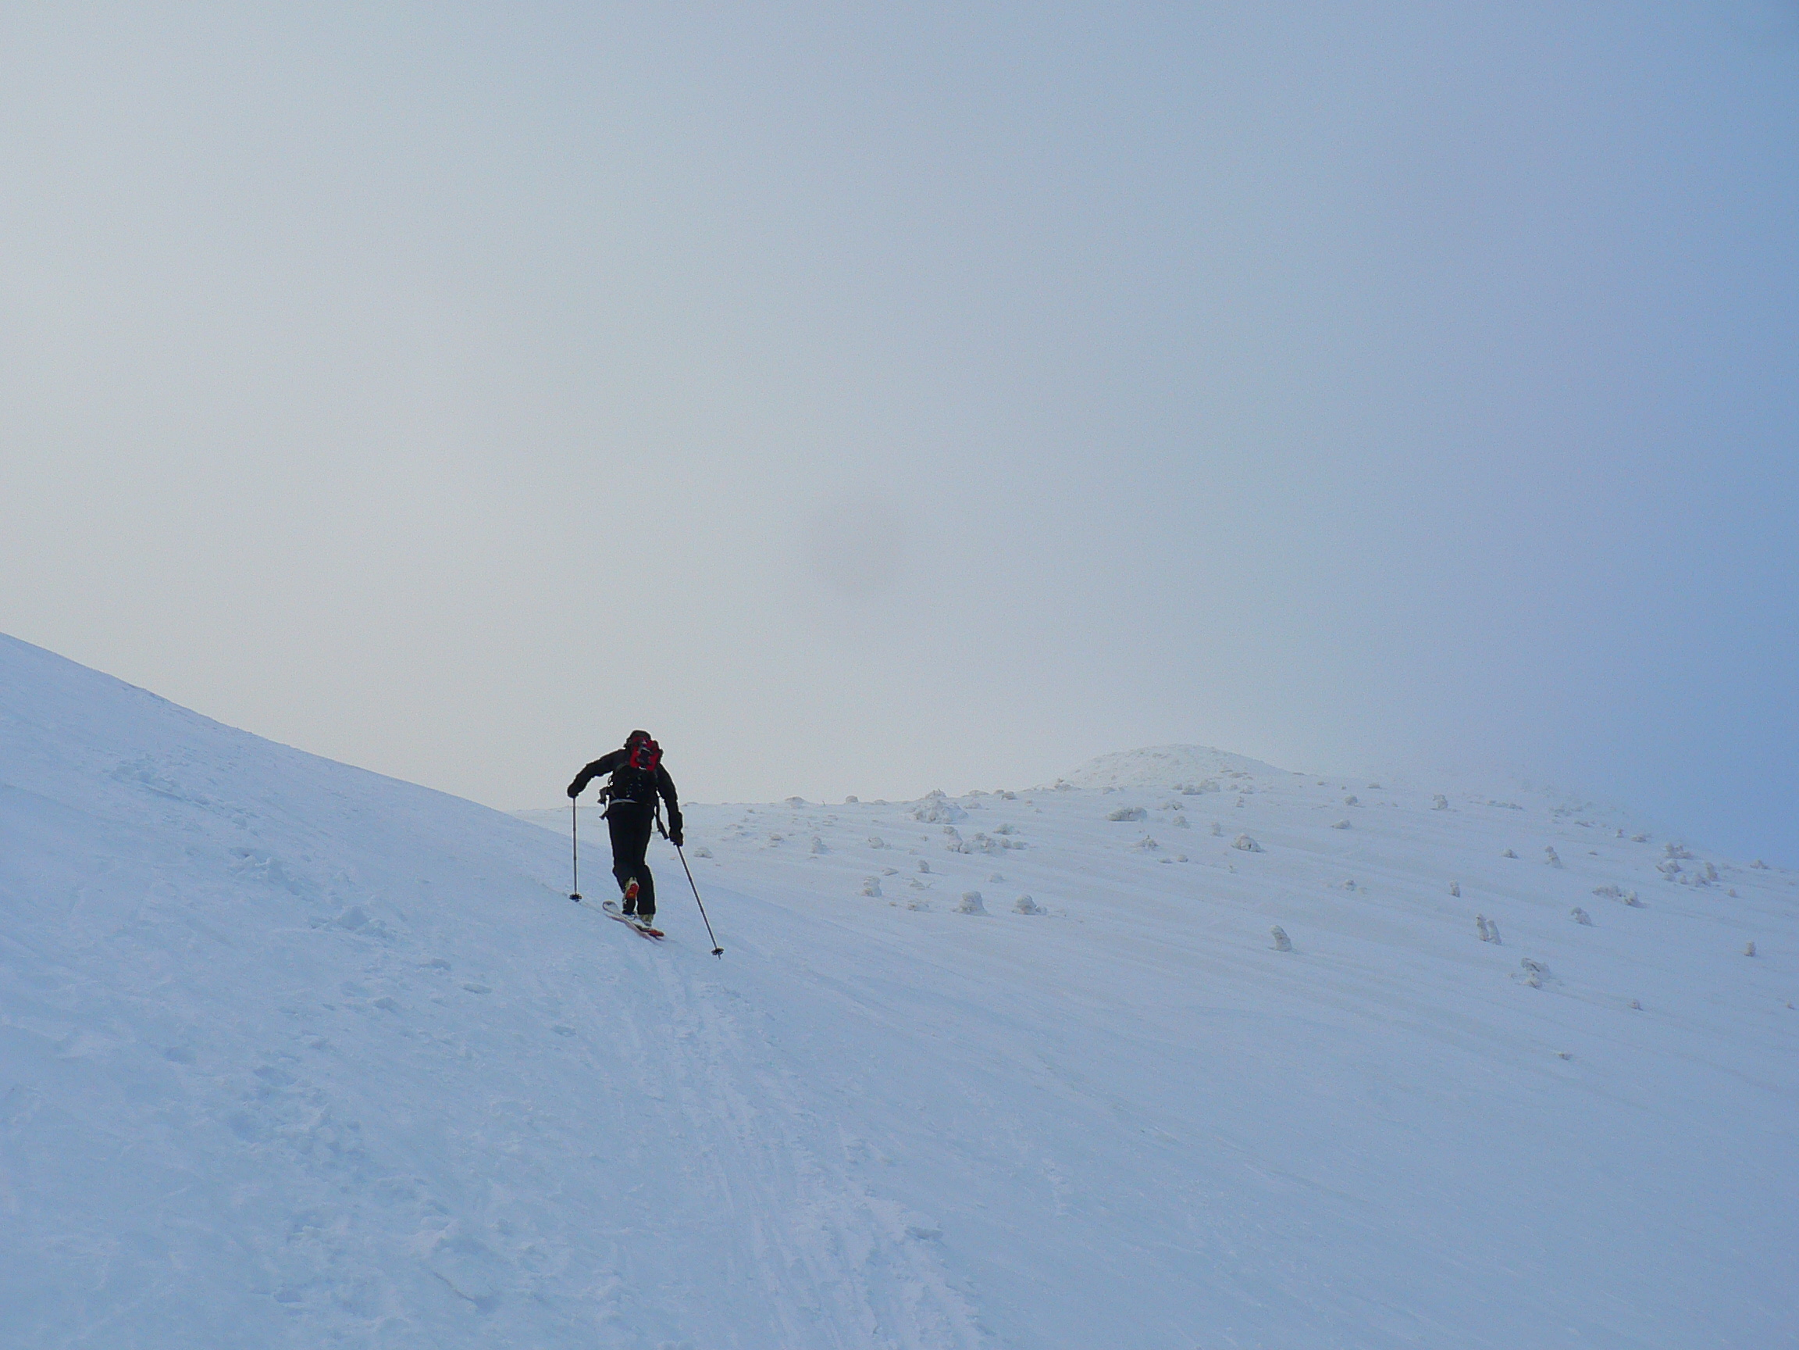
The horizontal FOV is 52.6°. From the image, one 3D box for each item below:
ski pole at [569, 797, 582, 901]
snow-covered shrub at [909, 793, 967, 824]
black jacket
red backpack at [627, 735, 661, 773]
[{"bbox_3d":[-2.805,1.479,15.750,0.110,1.040,0.110,2,-19,-17],"label":"ski pole"},{"bbox_3d":[1.275,4.404,60.000,1.850,1.050,1.550,0,-7,0],"label":"snow-covered shrub"},{"bbox_3d":[-2.366,0.989,15.700,0.880,0.680,0.450,2,-15,-17],"label":"black jacket"},{"bbox_3d":[-2.181,0.685,15.550,0.280,0.360,0.220,2,-25,-17],"label":"red backpack"}]

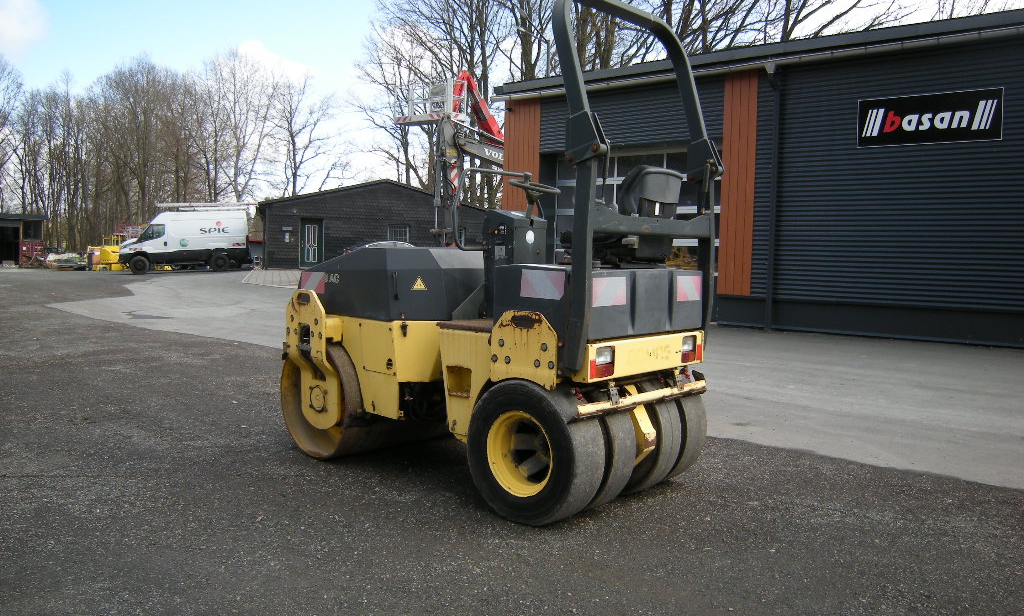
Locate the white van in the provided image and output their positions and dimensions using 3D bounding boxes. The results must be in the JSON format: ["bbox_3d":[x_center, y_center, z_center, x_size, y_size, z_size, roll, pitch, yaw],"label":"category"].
[{"bbox_3d":[-16.074,-3.229,40.410,5.800,2.950,2.100,-4,6,-25],"label":"white van"}]

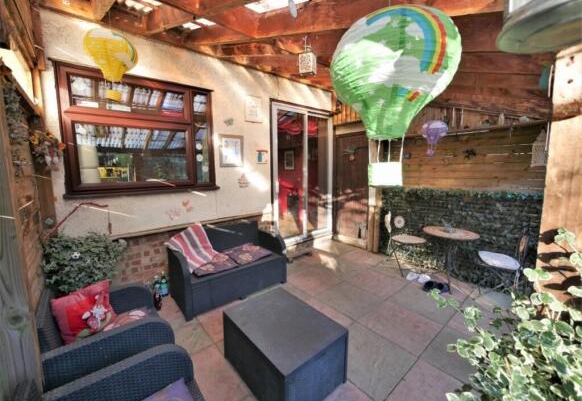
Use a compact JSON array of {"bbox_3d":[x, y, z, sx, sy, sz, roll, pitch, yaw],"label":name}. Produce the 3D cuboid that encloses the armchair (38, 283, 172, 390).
[{"bbox_3d":[-1.197,0.917,1.521,0.690,0.780,0.730,-6,8,-39],"label":"armchair"}]

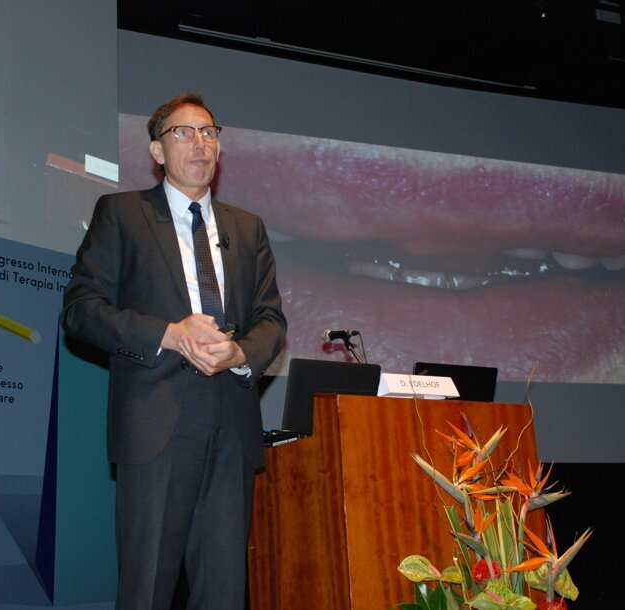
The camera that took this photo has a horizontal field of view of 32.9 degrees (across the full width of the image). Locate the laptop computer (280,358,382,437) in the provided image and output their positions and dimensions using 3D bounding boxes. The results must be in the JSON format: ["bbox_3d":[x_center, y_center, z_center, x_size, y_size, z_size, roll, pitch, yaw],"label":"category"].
[{"bbox_3d":[0.006,0.360,3.783,0.376,0.258,0.333,6,-17,-31],"label":"laptop computer"}]

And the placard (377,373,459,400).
[{"bbox_3d":[0.362,0.278,3.627,0.297,0.075,0.073,6,-17,-31],"label":"placard"}]

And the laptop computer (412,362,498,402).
[{"bbox_3d":[0.438,0.380,3.892,0.383,0.260,0.336,6,-17,-31],"label":"laptop computer"}]

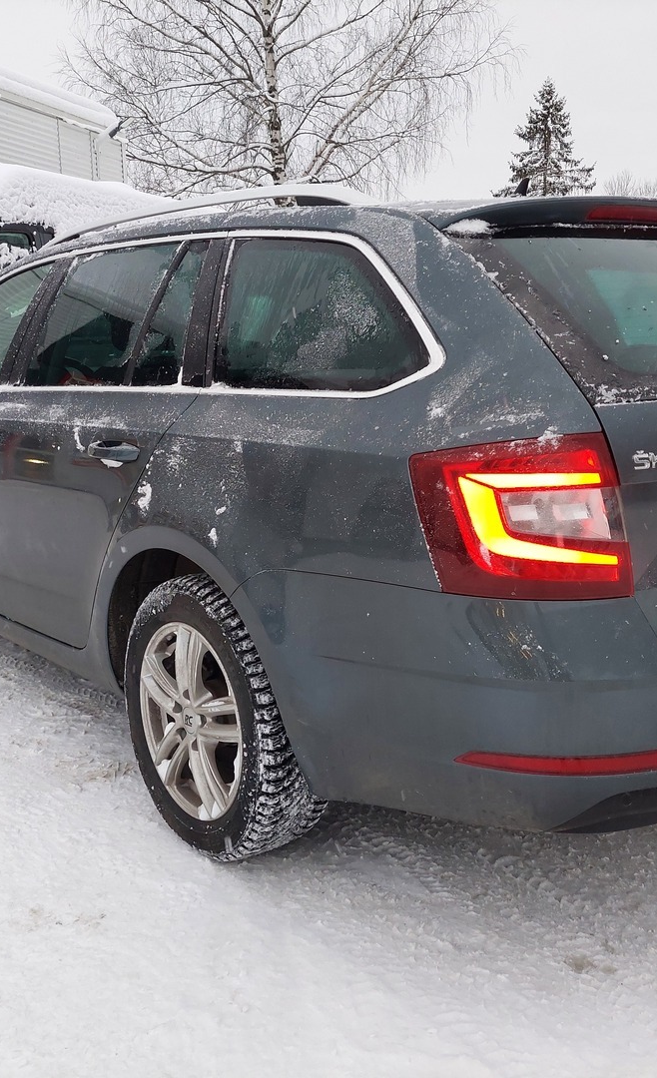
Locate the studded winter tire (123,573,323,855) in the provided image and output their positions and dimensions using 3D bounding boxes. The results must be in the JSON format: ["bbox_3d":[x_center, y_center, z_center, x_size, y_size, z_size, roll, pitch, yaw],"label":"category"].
[{"bbox_3d":[-0.236,0.393,2.385,0.205,0.630,0.630,-9,14,-37],"label":"studded winter tire"}]

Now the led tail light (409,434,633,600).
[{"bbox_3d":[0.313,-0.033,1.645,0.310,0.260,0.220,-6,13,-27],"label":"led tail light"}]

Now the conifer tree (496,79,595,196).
[{"bbox_3d":[10.061,-14.494,47.030,5.400,11.950,5.400,0,11,0],"label":"conifer tree"}]

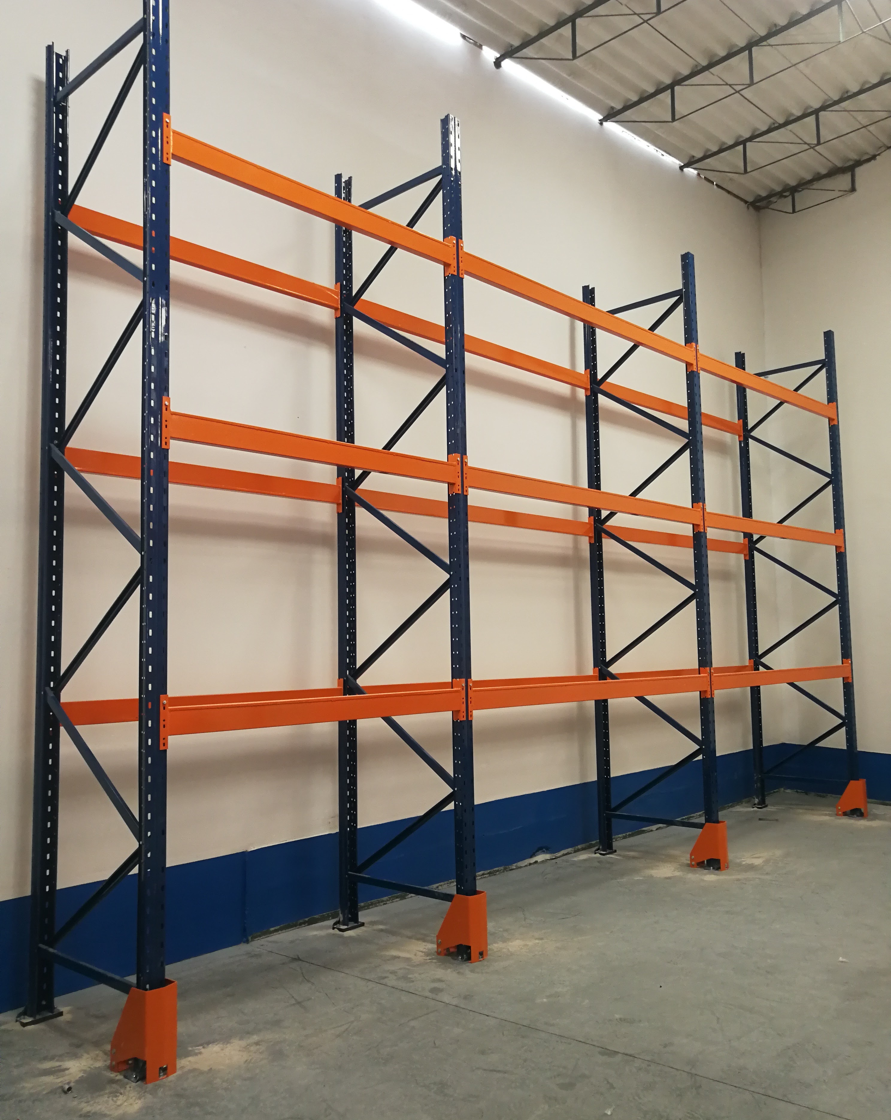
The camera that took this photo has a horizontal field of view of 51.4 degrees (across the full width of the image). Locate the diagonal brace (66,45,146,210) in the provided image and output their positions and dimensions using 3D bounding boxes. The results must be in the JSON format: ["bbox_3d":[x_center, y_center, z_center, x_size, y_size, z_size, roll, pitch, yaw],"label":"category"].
[{"bbox_3d":[-1.637,-2.110,4.492,0.035,0.047,1.159,6,-42,-47],"label":"diagonal brace"}]

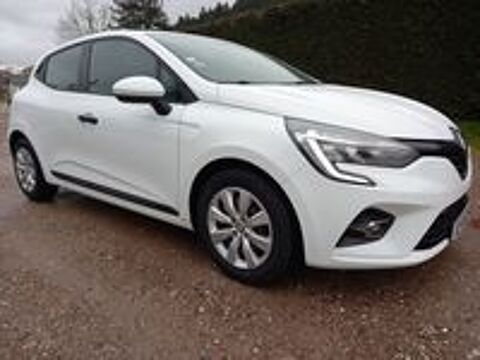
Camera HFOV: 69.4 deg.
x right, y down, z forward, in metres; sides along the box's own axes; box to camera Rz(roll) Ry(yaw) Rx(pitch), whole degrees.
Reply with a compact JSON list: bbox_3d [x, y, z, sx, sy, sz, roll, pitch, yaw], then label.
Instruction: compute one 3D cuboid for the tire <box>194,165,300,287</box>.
[{"bbox_3d":[0.046,0.227,1.827,0.620,0.615,0.210,11,18,39],"label":"tire"}]

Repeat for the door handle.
[{"bbox_3d":[-1.054,-0.417,2.394,0.230,0.055,0.055,14,20,36],"label":"door handle"}]

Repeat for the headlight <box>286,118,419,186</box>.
[{"bbox_3d":[0.469,-0.142,1.532,0.530,0.290,0.400,12,18,42],"label":"headlight"}]

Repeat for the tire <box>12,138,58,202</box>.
[{"bbox_3d":[-1.990,-0.123,3.377,0.620,0.615,0.210,10,17,37],"label":"tire"}]

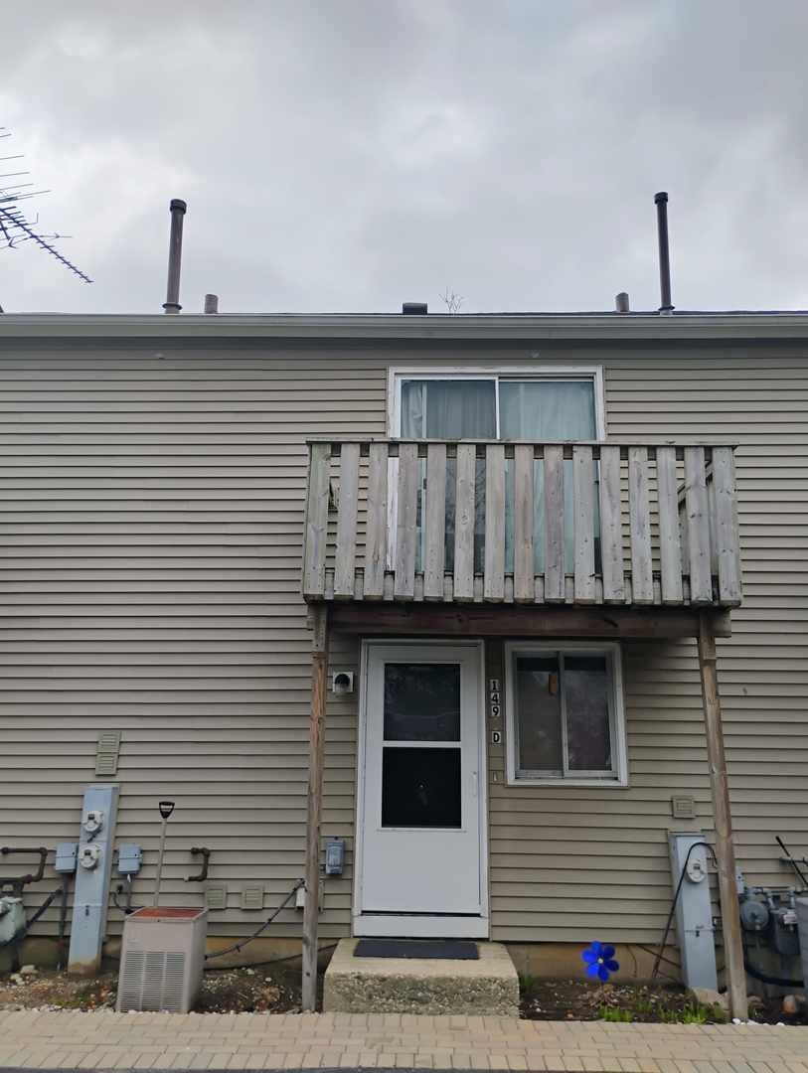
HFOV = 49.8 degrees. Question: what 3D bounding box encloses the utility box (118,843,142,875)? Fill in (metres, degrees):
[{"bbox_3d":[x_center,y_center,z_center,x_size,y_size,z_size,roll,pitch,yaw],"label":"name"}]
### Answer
[{"bbox_3d":[-2.116,2.488,6.708,0.160,0.205,0.090,0,-14,2],"label":"utility box"}]

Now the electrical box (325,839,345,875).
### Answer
[{"bbox_3d":[-0.525,2.452,6.652,0.145,0.235,0.090,0,-15,1],"label":"electrical box"}]

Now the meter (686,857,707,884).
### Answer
[{"bbox_3d":[2.152,2.448,6.382,0.150,0.160,0.110,0,-14,2],"label":"meter"}]

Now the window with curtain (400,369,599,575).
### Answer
[{"bbox_3d":[0.832,-0.498,7.470,1.830,1.995,0.100,0,-15,1],"label":"window with curtain"}]

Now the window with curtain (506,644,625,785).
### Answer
[{"bbox_3d":[1.294,1.426,6.963,0.925,1.120,0.100,0,-14,2],"label":"window with curtain"}]

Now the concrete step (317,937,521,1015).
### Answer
[{"bbox_3d":[0.123,2.998,5.961,1.220,0.240,1.110,0,-15,1],"label":"concrete step"}]

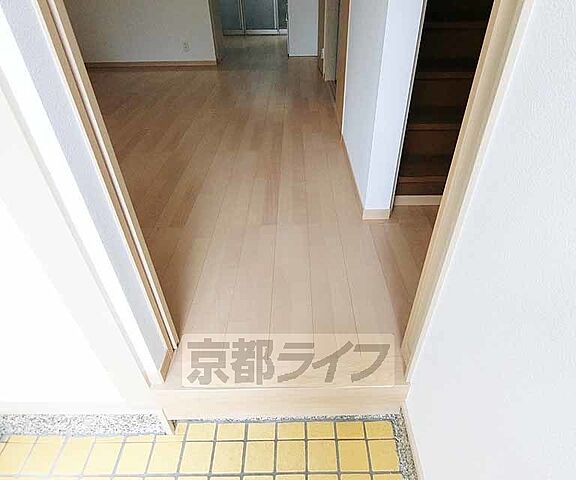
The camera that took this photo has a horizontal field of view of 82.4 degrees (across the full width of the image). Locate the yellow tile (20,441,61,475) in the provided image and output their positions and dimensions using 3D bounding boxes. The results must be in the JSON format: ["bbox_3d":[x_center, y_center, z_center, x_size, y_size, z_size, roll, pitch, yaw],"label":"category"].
[{"bbox_3d":[-0.782,0.701,1.051,0.090,0.010,0.087,-1,35,1],"label":"yellow tile"}]

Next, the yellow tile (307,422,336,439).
[{"bbox_3d":[0.110,0.641,1.105,0.093,0.010,0.056,-1,36,1],"label":"yellow tile"}]

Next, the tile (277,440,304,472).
[{"bbox_3d":[0.009,0.689,1.043,0.093,0.010,0.087,-1,36,1],"label":"tile"}]

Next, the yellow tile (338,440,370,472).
[{"bbox_3d":[0.207,0.680,1.032,0.090,0.010,0.087,-1,35,1],"label":"yellow tile"}]

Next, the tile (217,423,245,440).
[{"bbox_3d":[-0.188,0.644,1.103,0.091,0.010,0.053,-1,35,1],"label":"tile"}]

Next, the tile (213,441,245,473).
[{"bbox_3d":[-0.191,0.694,1.048,0.093,0.010,0.087,-1,36,1],"label":"tile"}]

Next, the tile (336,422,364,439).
[{"bbox_3d":[0.210,0.639,1.102,0.093,0.010,0.056,-1,36,1],"label":"tile"}]

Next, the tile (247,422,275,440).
[{"bbox_3d":[-0.090,0.646,1.110,0.093,0.010,0.056,-1,36,1],"label":"tile"}]

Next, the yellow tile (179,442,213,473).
[{"bbox_3d":[-0.288,0.690,1.042,0.090,0.010,0.087,-1,35,1],"label":"yellow tile"}]

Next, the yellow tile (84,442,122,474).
[{"bbox_3d":[-0.590,0.704,1.058,0.093,0.010,0.087,-1,36,1],"label":"yellow tile"}]

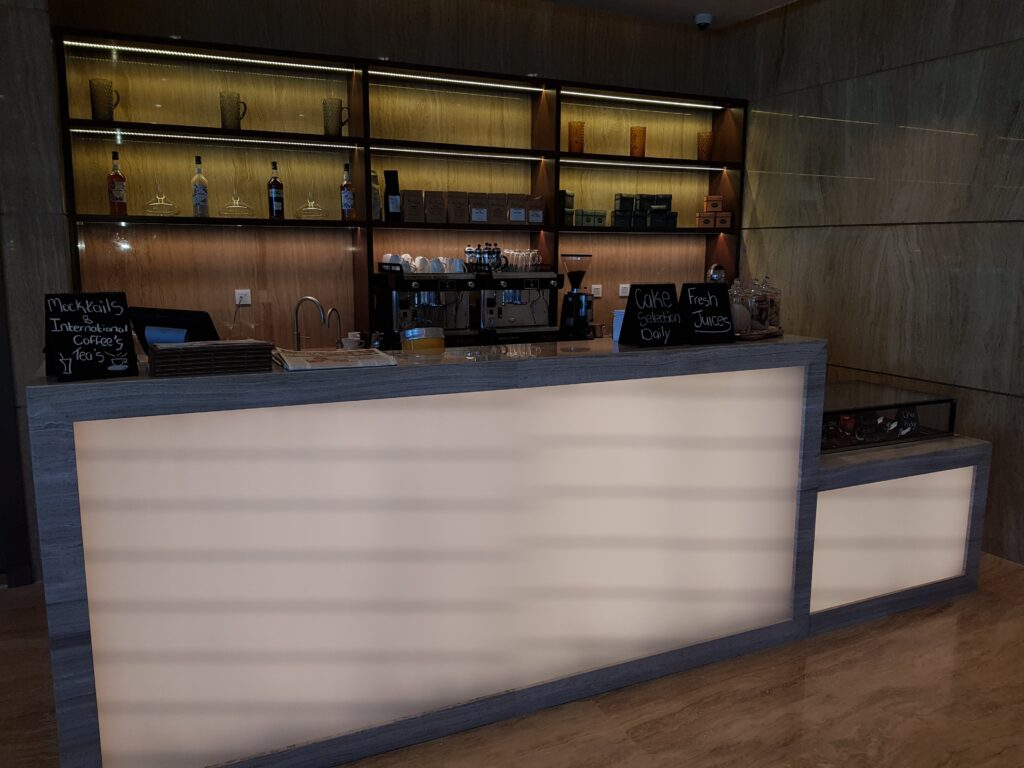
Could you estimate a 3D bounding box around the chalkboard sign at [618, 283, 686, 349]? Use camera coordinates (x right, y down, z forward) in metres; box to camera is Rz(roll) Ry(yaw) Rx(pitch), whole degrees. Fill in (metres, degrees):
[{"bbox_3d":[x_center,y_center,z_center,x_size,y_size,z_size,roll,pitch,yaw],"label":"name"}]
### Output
[{"bbox_3d":[0.485,-0.238,2.654,0.188,0.209,0.123,-5,11,-27],"label":"chalkboard sign"}]

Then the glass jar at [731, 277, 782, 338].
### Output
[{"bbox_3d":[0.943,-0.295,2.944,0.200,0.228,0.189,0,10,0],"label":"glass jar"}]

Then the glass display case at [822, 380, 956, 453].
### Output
[{"bbox_3d":[1.480,0.141,3.505,0.866,0.170,0.548,-4,10,-24],"label":"glass display case"}]

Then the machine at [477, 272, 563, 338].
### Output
[{"bbox_3d":[-0.046,-0.441,4.590,0.508,0.459,0.511,-4,10,-24],"label":"machine"}]

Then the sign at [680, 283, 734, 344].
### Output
[{"bbox_3d":[0.680,-0.251,2.734,0.197,0.209,0.118,-6,11,-31],"label":"sign"}]

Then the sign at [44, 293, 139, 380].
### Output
[{"bbox_3d":[-1.071,-0.124,1.950,0.182,0.209,0.126,-8,13,-40],"label":"sign"}]

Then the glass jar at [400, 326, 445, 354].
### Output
[{"bbox_3d":[-0.282,-0.139,2.450,0.108,0.077,0.105,-4,10,-24],"label":"glass jar"}]

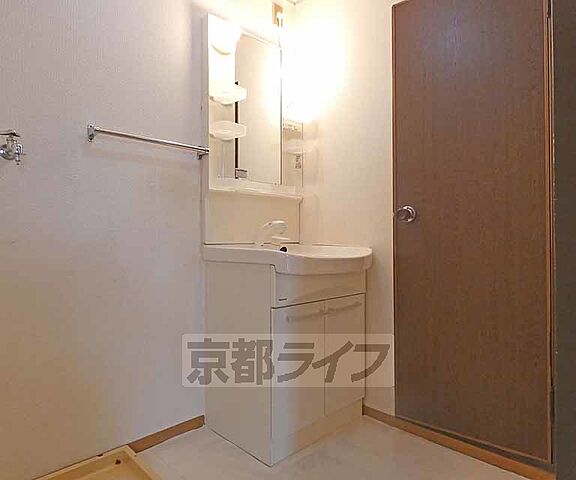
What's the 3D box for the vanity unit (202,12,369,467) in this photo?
[{"bbox_3d":[0.019,-0.089,1.589,0.595,1.850,0.515,0,-1,-44],"label":"vanity unit"}]

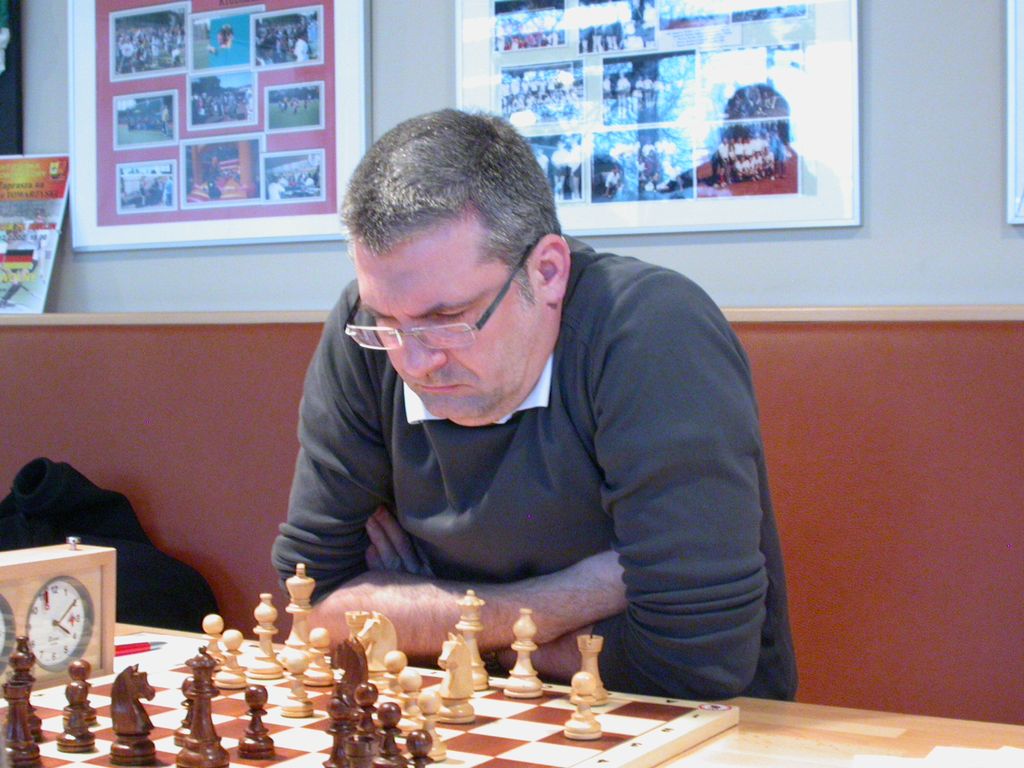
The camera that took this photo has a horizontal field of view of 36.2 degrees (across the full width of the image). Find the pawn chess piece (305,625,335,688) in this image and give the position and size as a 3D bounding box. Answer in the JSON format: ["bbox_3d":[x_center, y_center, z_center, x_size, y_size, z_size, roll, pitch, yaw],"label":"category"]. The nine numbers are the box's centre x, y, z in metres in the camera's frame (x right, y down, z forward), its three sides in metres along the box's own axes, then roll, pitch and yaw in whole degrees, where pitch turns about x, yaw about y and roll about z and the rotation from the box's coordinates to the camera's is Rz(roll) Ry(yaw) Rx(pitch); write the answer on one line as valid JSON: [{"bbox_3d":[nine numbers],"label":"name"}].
[{"bbox_3d":[-0.163,0.230,1.323,0.026,0.048,0.026,1,0,0],"label":"pawn chess piece"}]

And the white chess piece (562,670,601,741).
[{"bbox_3d":[0.053,0.239,1.174,0.027,0.048,0.027,1,0,3],"label":"white chess piece"}]

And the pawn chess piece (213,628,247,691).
[{"bbox_3d":[-0.235,0.228,1.306,0.026,0.048,0.026,1,0,0],"label":"pawn chess piece"}]

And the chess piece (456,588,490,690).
[{"bbox_3d":[-0.035,0.220,1.355,0.033,0.083,0.033,1,0,-1],"label":"chess piece"}]

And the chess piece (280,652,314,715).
[{"bbox_3d":[-0.169,0.235,1.233,0.027,0.048,0.027,1,0,-8],"label":"chess piece"}]

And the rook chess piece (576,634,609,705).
[{"bbox_3d":[0.063,0.231,1.268,0.031,0.054,0.031,1,0,0],"label":"rook chess piece"}]

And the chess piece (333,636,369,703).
[{"bbox_3d":[-0.120,0.222,1.173,0.031,0.066,0.029,1,0,29],"label":"chess piece"}]

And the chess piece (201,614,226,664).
[{"bbox_3d":[-0.263,0.228,1.380,0.026,0.048,0.026,1,0,0],"label":"chess piece"}]

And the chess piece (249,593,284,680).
[{"bbox_3d":[-0.211,0.217,1.353,0.031,0.071,0.031,1,0,0],"label":"chess piece"}]

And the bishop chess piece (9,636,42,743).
[{"bbox_3d":[-0.348,0.215,1.111,0.030,0.071,0.030,1,0,29],"label":"bishop chess piece"}]

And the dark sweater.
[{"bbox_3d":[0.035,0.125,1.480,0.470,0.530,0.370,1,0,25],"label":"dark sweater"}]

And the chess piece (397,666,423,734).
[{"bbox_3d":[-0.076,0.237,1.170,0.027,0.048,0.027,1,0,-4],"label":"chess piece"}]

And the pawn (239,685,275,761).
[{"bbox_3d":[-0.179,0.236,1.099,0.027,0.048,0.027,1,0,-9],"label":"pawn"}]

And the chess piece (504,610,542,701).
[{"bbox_3d":[0.010,0.221,1.297,0.031,0.071,0.031,1,0,0],"label":"chess piece"}]

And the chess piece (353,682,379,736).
[{"bbox_3d":[-0.103,0.237,1.115,0.027,0.048,0.027,1,0,-5],"label":"chess piece"}]

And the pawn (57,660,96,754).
[{"bbox_3d":[-0.299,0.224,1.085,0.026,0.054,0.026,1,0,29],"label":"pawn"}]

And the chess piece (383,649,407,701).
[{"bbox_3d":[-0.093,0.237,1.249,0.027,0.048,0.027,1,0,-4],"label":"chess piece"}]

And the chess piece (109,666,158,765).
[{"bbox_3d":[-0.260,0.225,1.075,0.031,0.067,0.031,1,0,23],"label":"chess piece"}]

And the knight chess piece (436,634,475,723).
[{"bbox_3d":[-0.044,0.228,1.227,0.031,0.067,0.031,1,0,40],"label":"knight chess piece"}]

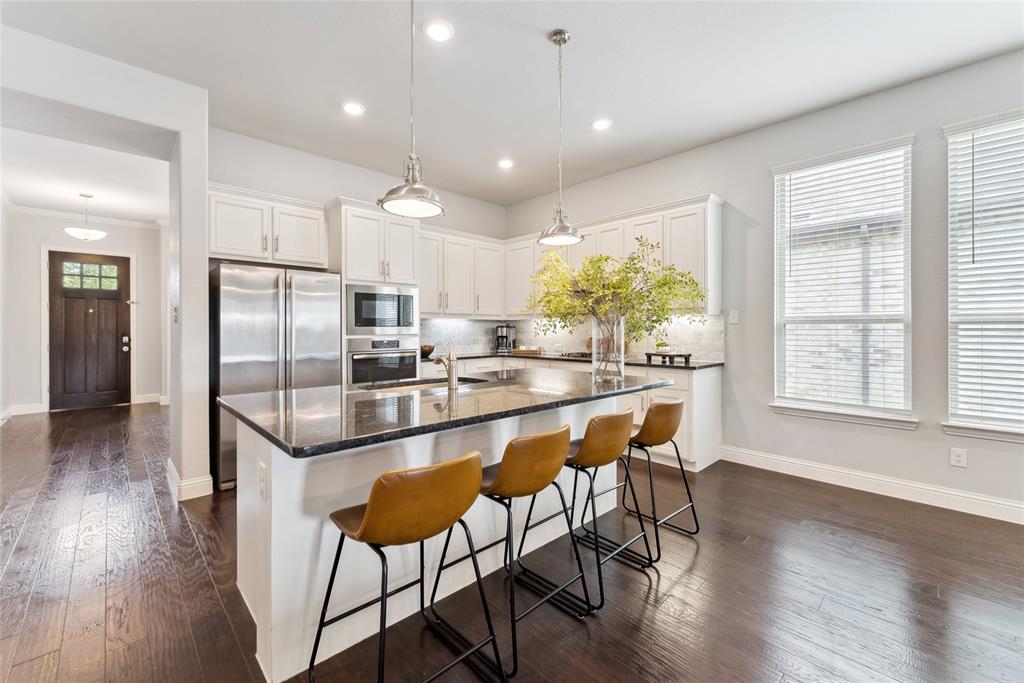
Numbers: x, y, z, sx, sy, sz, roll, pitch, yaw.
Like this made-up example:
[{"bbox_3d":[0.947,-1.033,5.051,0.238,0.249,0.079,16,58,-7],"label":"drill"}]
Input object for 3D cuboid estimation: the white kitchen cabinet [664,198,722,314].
[{"bbox_3d":[1.751,-0.782,3.850,0.419,1.045,0.345,1,2,45],"label":"white kitchen cabinet"}]

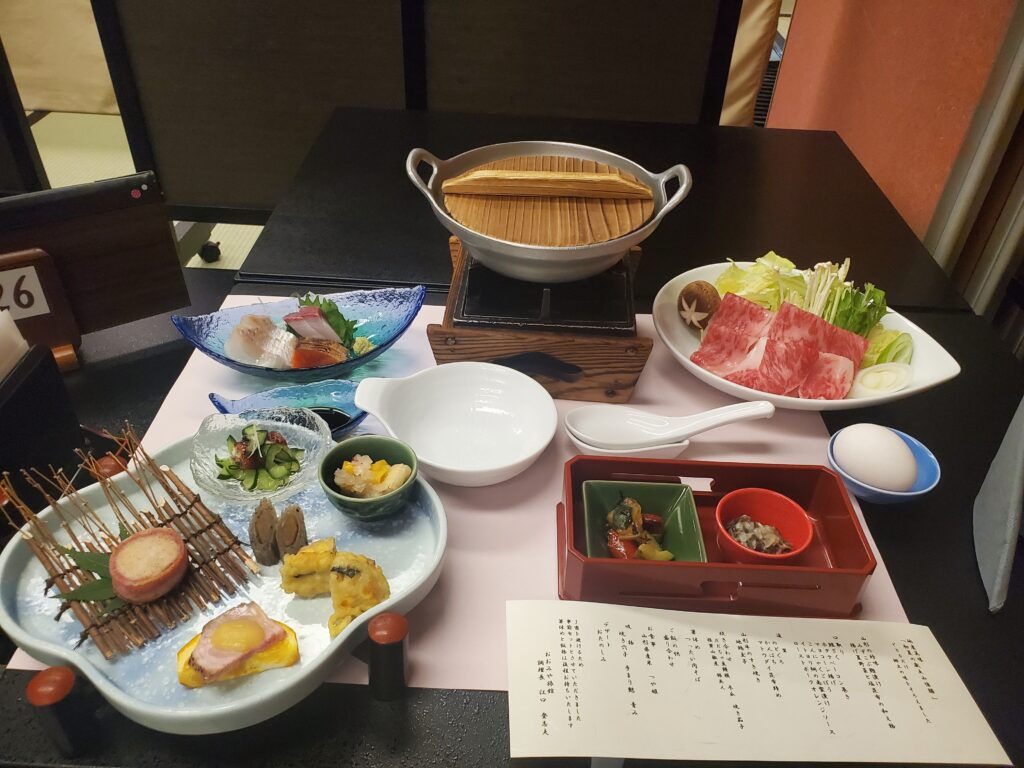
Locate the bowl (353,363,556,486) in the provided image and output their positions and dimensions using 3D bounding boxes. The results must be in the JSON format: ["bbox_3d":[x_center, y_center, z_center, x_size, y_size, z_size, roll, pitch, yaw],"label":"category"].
[{"bbox_3d":[-0.040,0.033,0.546,0.143,0.043,0.112,9,40,8],"label":"bowl"}]

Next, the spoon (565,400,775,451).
[{"bbox_3d":[0.108,0.026,0.548,0.140,0.048,0.041,6,40,4],"label":"spoon"}]

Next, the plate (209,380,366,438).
[{"bbox_3d":[-0.151,0.022,0.560,0.124,0.035,0.067,-5,40,-9],"label":"plate"}]

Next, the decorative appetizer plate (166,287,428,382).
[{"bbox_3d":[-0.166,-0.044,0.627,0.198,0.051,0.099,-9,41,-14],"label":"decorative appetizer plate"}]

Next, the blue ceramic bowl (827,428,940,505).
[{"bbox_3d":[0.255,0.061,0.537,0.071,0.029,0.071,1,39,-1],"label":"blue ceramic bowl"}]

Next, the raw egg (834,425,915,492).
[{"bbox_3d":[0.247,0.052,0.524,0.044,0.044,0.058,-18,43,-23],"label":"raw egg"}]

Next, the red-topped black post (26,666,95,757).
[{"bbox_3d":[-0.212,0.160,0.365,0.019,0.066,0.019,3,39,0],"label":"red-topped black post"}]

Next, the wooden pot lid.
[{"bbox_3d":[0.029,-0.146,0.589,0.159,0.027,0.157,1,39,-1],"label":"wooden pot lid"}]

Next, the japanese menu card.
[{"bbox_3d":[0.125,0.164,0.426,0.256,0.004,0.090,3,39,0],"label":"japanese menu card"}]

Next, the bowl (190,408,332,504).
[{"bbox_3d":[-0.146,0.050,0.457,0.082,0.033,0.082,1,39,-1],"label":"bowl"}]

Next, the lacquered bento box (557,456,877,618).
[{"bbox_3d":[0.121,0.093,0.482,0.182,0.042,0.087,2,39,0],"label":"lacquered bento box"}]

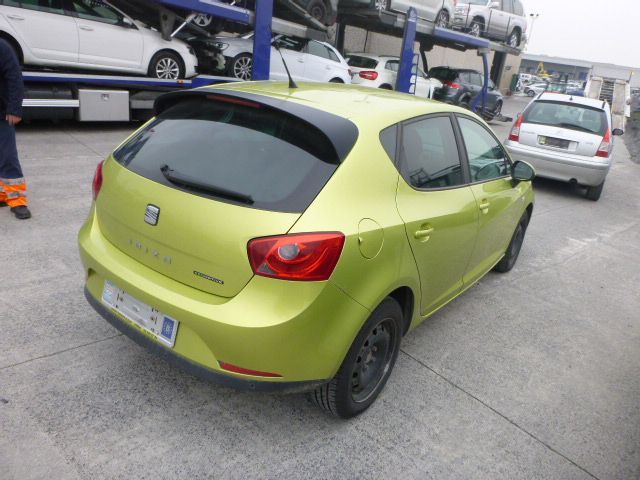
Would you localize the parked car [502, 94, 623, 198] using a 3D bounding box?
[{"bbox_3d":[4.750,-1.920,8.970,1.700,1.520,3.850,17,22,26],"label":"parked car"}]

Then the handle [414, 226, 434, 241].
[{"bbox_3d":[0.499,-0.031,2.185,0.042,0.047,0.175,19,23,33],"label":"handle"}]

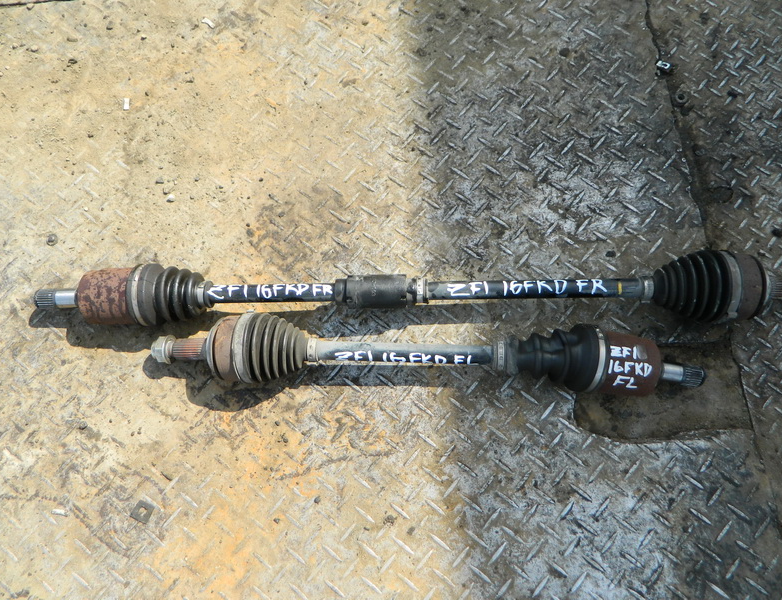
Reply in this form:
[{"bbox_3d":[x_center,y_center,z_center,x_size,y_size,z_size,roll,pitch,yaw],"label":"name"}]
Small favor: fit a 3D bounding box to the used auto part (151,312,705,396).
[{"bbox_3d":[0.036,0.062,0.670,0.640,0.082,0.086,2,75,3],"label":"used auto part"}]

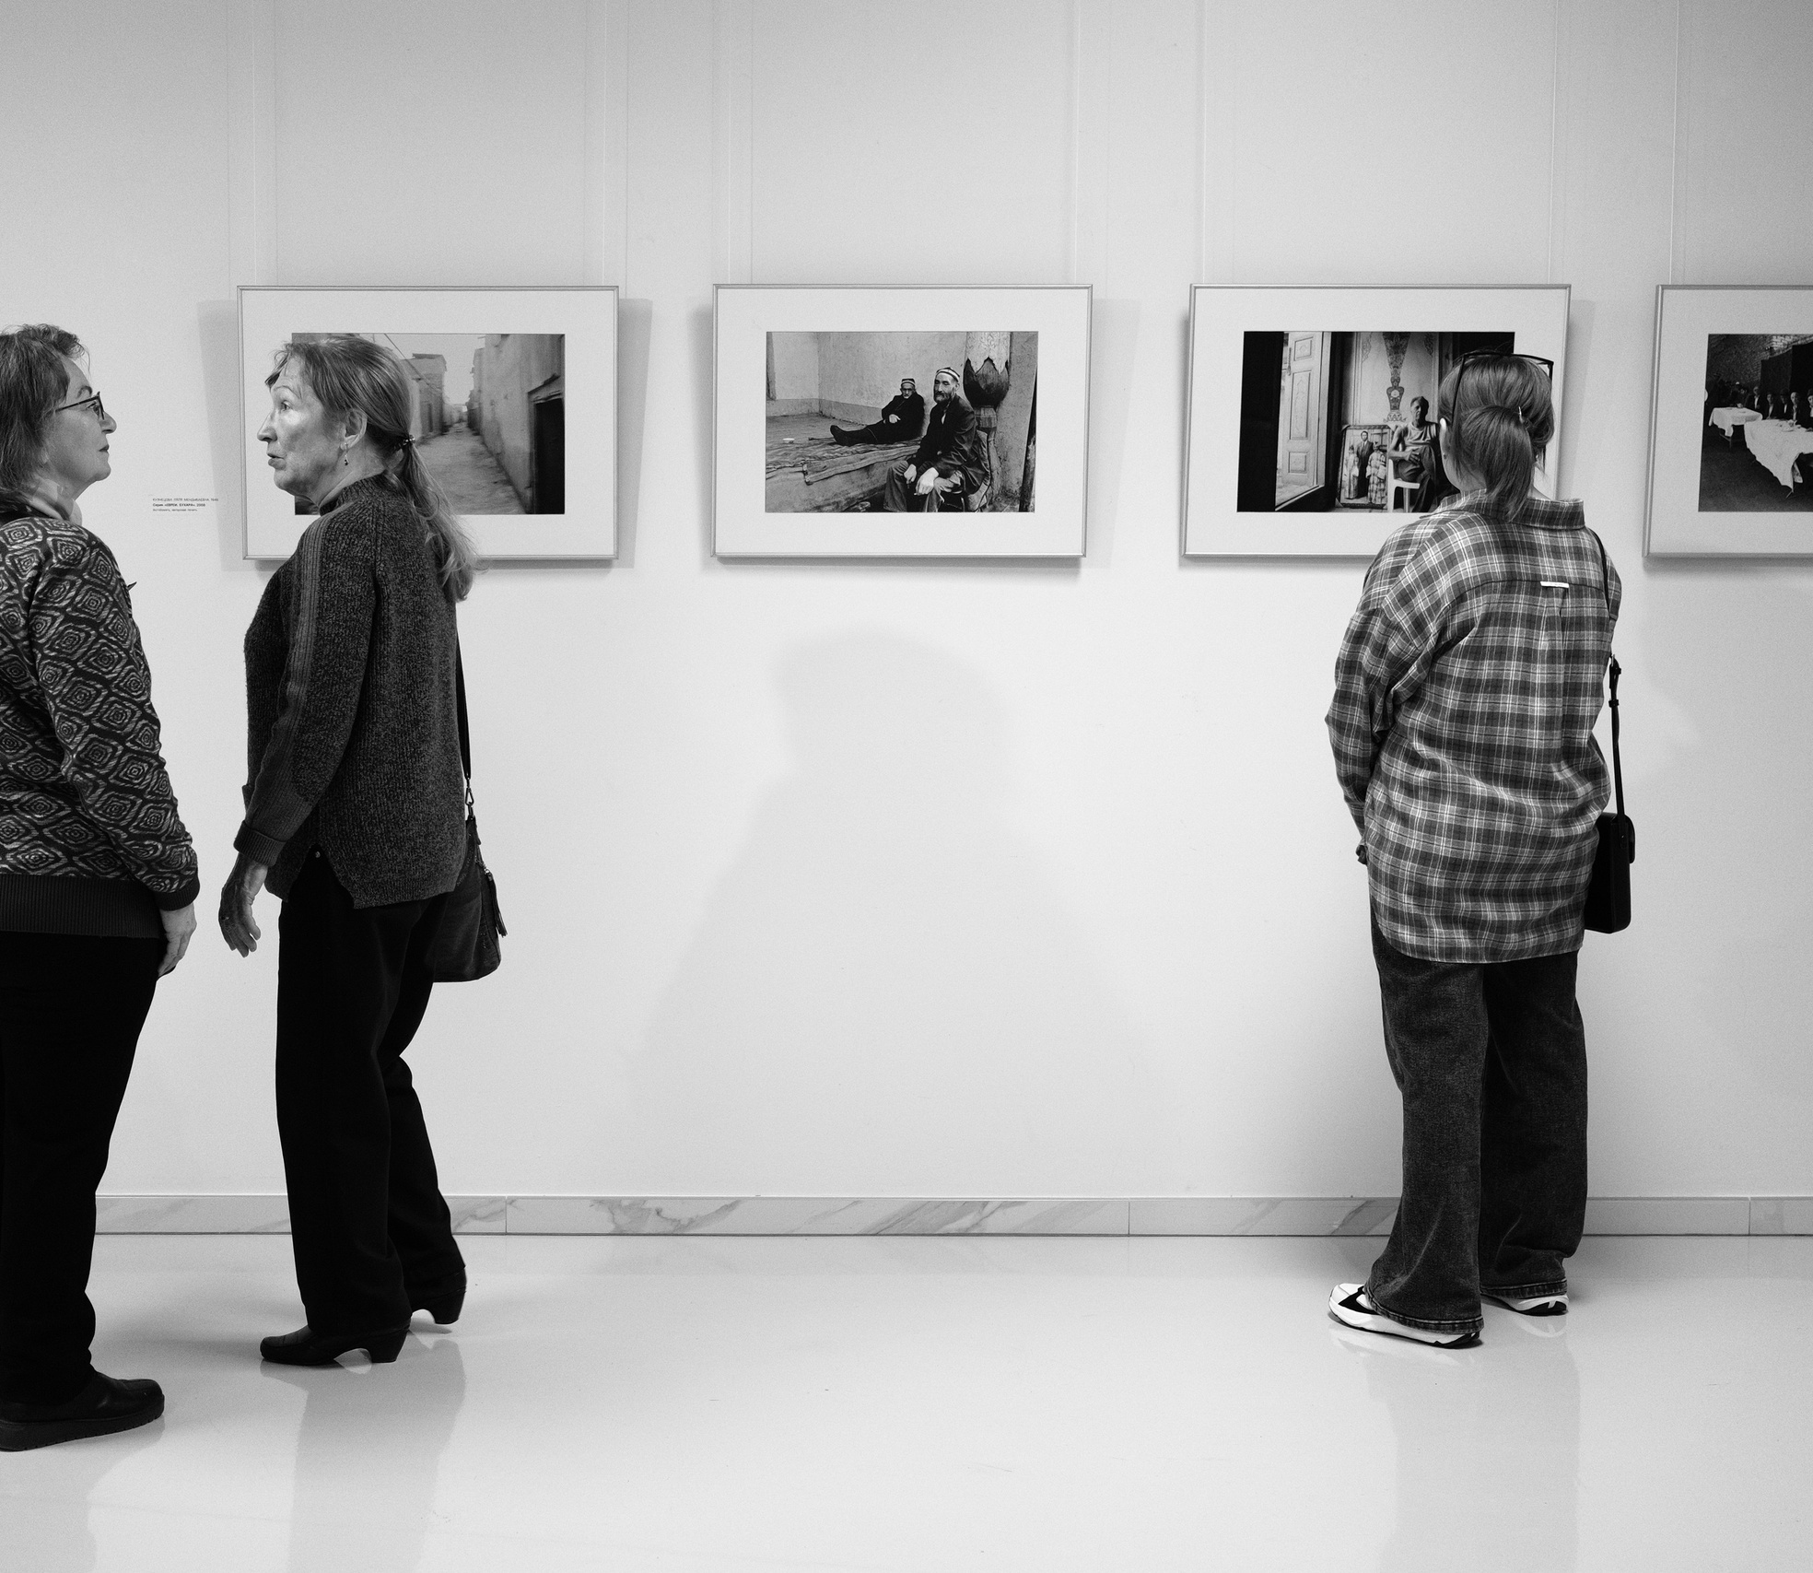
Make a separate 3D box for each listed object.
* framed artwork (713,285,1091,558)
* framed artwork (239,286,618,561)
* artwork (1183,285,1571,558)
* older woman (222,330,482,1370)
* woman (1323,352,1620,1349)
[{"bbox_3d":[-0.009,-0.674,4.256,0.700,0.500,0.025,0,7,0],"label":"framed artwork"},{"bbox_3d":[-0.881,-0.671,4.256,0.700,0.500,0.025,0,7,0],"label":"framed artwork"},{"bbox_3d":[0.869,-0.676,4.256,0.700,0.500,0.025,0,7,0],"label":"artwork"},{"bbox_3d":[-0.903,0.092,3.708,0.340,1.635,0.400,2,5,19],"label":"older woman"},{"bbox_3d":[0.955,0.090,3.858,0.450,1.630,0.340,-3,5,-33],"label":"woman"}]

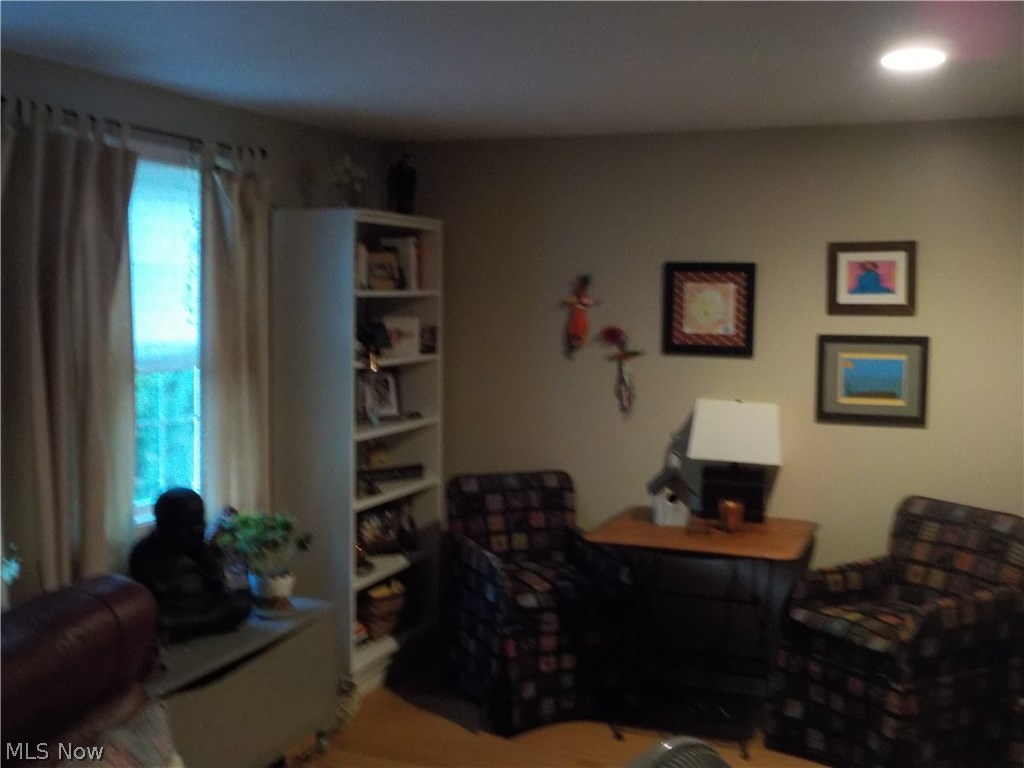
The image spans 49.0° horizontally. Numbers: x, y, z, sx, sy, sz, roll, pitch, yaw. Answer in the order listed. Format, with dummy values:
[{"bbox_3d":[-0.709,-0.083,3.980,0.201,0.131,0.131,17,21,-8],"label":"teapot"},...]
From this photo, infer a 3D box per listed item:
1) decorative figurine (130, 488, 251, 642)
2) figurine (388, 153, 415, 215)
[{"bbox_3d":[-1.093,0.614,3.806,0.380,0.473,0.275,-3,6,-41],"label":"decorative figurine"},{"bbox_3d":[-0.498,-0.891,5.053,0.105,0.285,0.115,5,6,40],"label":"figurine"}]

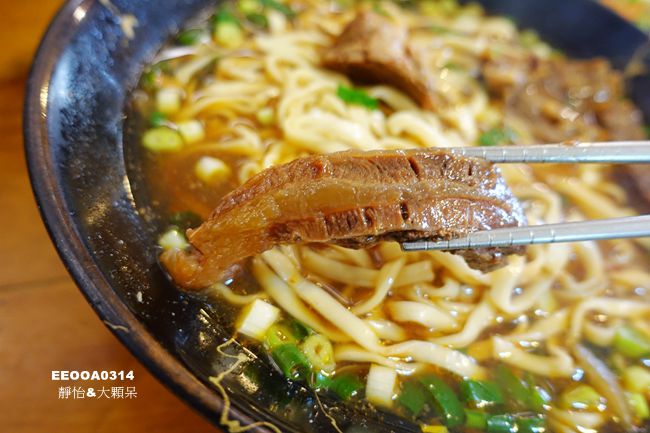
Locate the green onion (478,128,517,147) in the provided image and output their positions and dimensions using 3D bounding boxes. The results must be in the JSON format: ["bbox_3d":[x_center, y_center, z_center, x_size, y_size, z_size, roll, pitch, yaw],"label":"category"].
[{"bbox_3d":[0.058,-0.027,0.170,0.012,0.005,0.006,-16,59,-23],"label":"green onion"}]

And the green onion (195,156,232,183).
[{"bbox_3d":[-0.032,-0.014,0.145,0.009,0.005,0.006,13,52,-3],"label":"green onion"}]

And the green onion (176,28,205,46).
[{"bbox_3d":[-0.047,-0.063,0.177,0.009,0.004,0.005,-32,66,-31],"label":"green onion"}]

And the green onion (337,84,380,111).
[{"bbox_3d":[0.011,-0.039,0.165,0.013,0.004,0.005,26,52,7],"label":"green onion"}]

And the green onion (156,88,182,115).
[{"bbox_3d":[-0.048,-0.036,0.157,0.007,0.006,0.006,-4,55,-15],"label":"green onion"}]

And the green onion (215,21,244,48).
[{"bbox_3d":[-0.034,-0.065,0.180,0.009,0.007,0.007,-6,55,-17],"label":"green onion"}]

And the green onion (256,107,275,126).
[{"bbox_3d":[-0.019,-0.032,0.162,0.005,0.005,0.005,-3,54,-15],"label":"green onion"}]

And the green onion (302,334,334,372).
[{"bbox_3d":[-0.002,0.032,0.117,0.006,0.005,0.007,-14,58,-22],"label":"green onion"}]

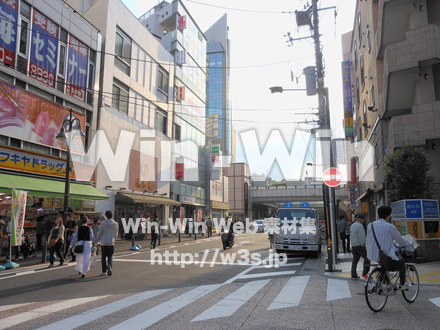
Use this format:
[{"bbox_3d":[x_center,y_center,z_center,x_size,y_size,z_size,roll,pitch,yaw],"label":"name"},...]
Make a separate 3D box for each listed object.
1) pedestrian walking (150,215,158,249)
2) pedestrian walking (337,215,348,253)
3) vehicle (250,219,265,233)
[{"bbox_3d":[-3.269,3.362,17.905,0.460,1.680,0.460,-5,-10,32],"label":"pedestrian walking"},{"bbox_3d":[5.602,3.180,16.329,0.480,1.663,0.400,-3,-9,16],"label":"pedestrian walking"},{"bbox_3d":[5.091,7.103,41.399,1.650,1.450,4.100,-2,-9,16],"label":"vehicle"}]

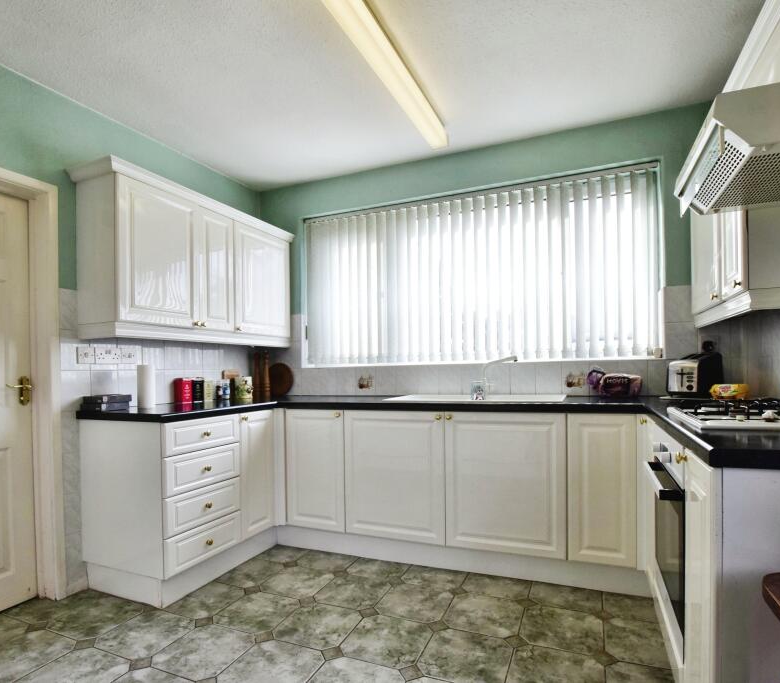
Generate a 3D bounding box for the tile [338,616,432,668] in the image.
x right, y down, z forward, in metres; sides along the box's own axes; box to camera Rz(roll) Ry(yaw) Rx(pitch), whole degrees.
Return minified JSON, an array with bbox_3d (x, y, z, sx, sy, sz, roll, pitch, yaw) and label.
[{"bbox_3d":[-0.006,1.266,1.817,0.320,0.010,0.320,-3,-4,23],"label":"tile"}]

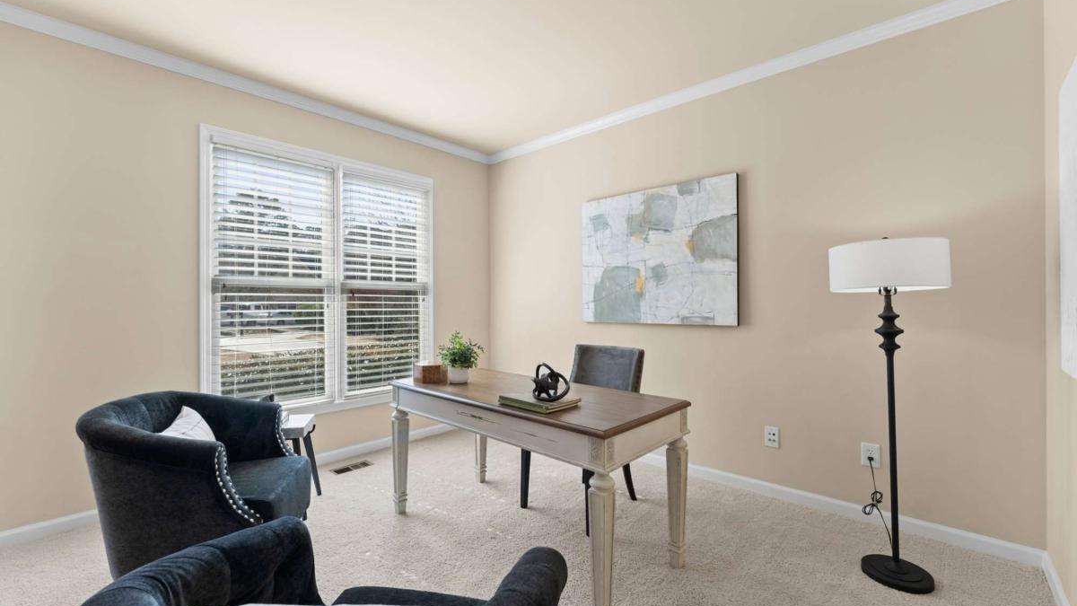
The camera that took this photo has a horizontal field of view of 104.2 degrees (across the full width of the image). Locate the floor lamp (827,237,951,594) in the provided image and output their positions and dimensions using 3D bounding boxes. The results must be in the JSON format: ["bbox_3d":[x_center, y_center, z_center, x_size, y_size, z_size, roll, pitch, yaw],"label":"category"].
[{"bbox_3d":[1.560,0.463,1.880,0.410,1.515,0.410,0,0,42],"label":"floor lamp"}]

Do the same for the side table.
[{"bbox_3d":[-1.560,0.970,2.500,0.420,0.500,0.380,0,0,-13],"label":"side table"}]

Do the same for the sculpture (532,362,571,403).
[{"bbox_3d":[0.060,0.358,1.930,0.170,0.165,0.150,0,0,43],"label":"sculpture"}]

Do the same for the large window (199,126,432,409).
[{"bbox_3d":[-1.575,-0.175,3.280,1.675,1.920,0.100,0,0,-45],"label":"large window"}]

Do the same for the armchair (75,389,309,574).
[{"bbox_3d":[-1.531,0.835,1.949,0.770,0.770,0.760,0,0,-13],"label":"armchair"}]

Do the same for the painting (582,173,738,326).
[{"bbox_3d":[0.843,-0.352,3.168,1.220,1.010,0.040,0,0,40],"label":"painting"}]

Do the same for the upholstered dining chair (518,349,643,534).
[{"bbox_3d":[0.266,0.755,2.535,0.510,0.930,0.610,0,0,42],"label":"upholstered dining chair"}]

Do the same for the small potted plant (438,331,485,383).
[{"bbox_3d":[-0.460,0.322,2.510,0.260,0.300,0.260,0,0,0],"label":"small potted plant"}]

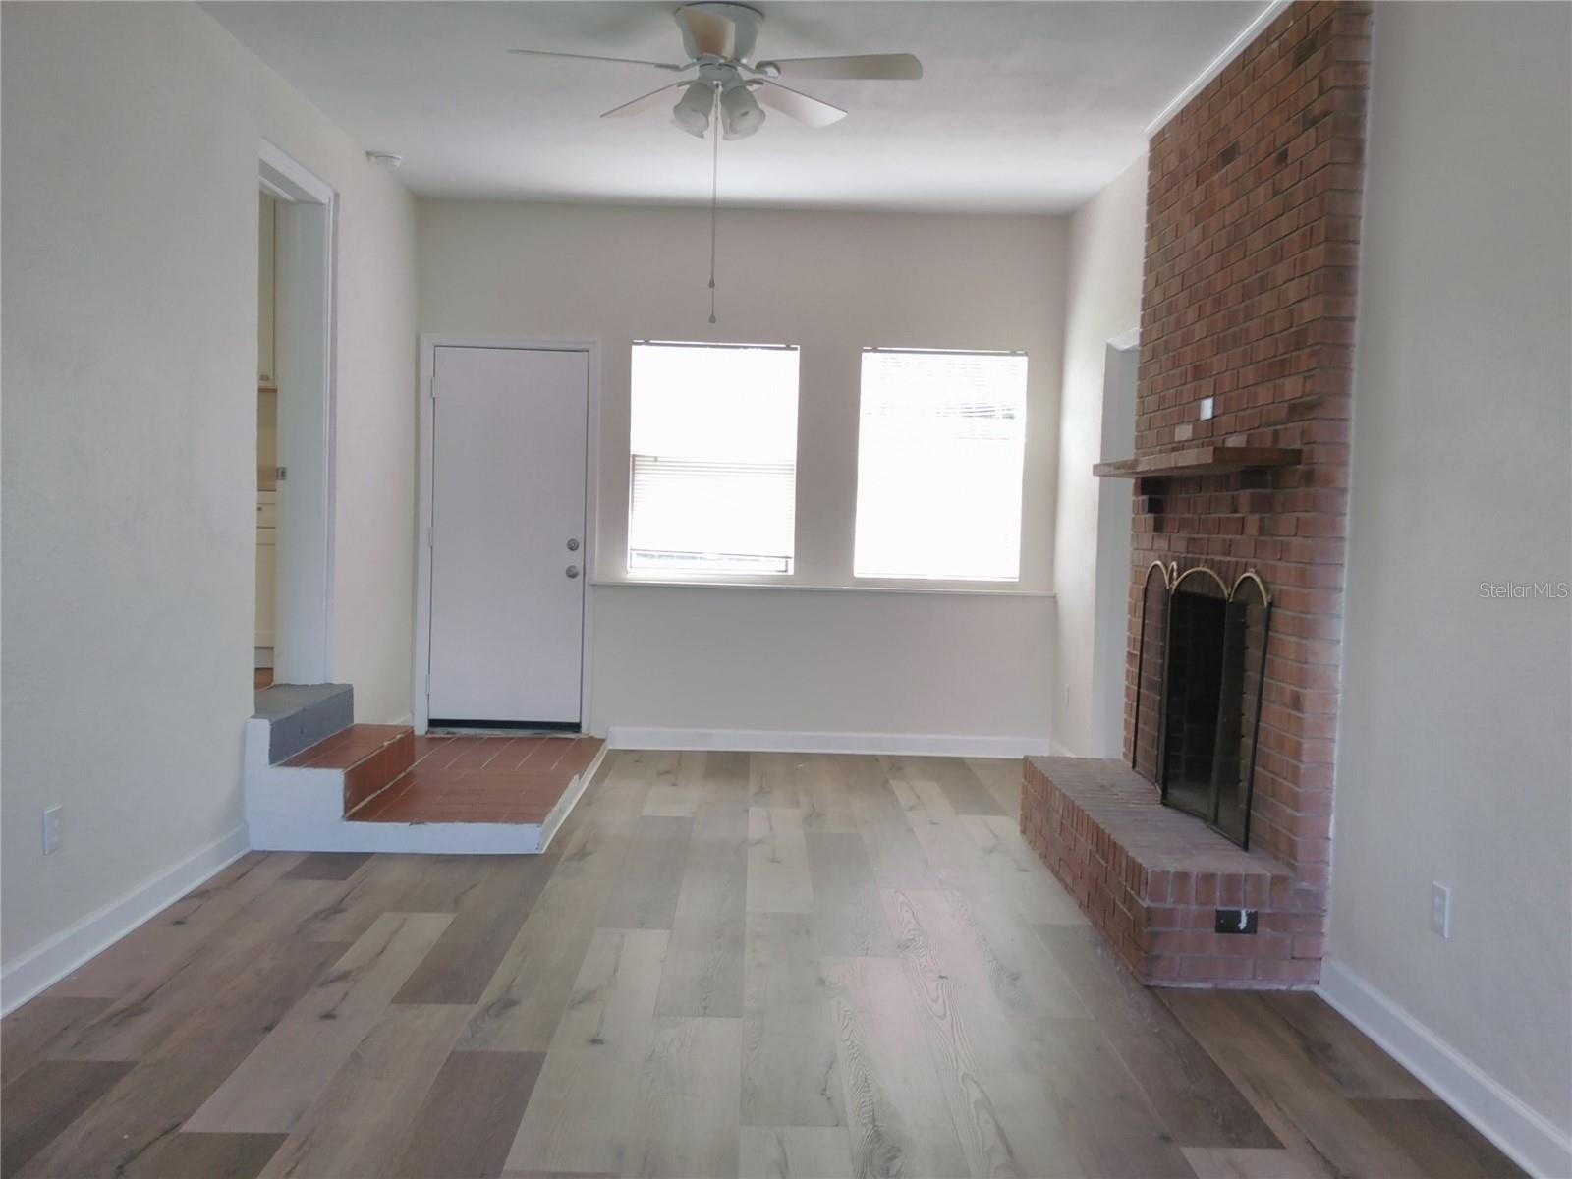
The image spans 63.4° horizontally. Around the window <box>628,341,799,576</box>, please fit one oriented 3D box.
[{"bbox_3d":[-0.388,-0.699,6.864,0.892,1.228,0.100,1,4,-1],"label":"window"}]

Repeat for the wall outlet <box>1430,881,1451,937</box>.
[{"bbox_3d":[1.532,0.754,2.981,0.010,0.115,0.072,1,4,-1],"label":"wall outlet"}]

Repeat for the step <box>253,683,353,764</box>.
[{"bbox_3d":[-2.086,0.542,5.204,0.327,0.178,0.945,1,4,-1],"label":"step"}]

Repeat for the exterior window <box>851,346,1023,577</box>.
[{"bbox_3d":[0.836,-0.671,6.892,0.891,1.224,0.100,1,4,-1],"label":"exterior window"}]

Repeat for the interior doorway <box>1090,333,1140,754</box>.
[{"bbox_3d":[1.540,-0.074,5.658,0.100,2.156,0.794,1,4,-1],"label":"interior doorway"}]

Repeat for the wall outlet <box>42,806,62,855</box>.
[{"bbox_3d":[-1.964,0.646,3.418,0.010,0.116,0.074,1,4,-1],"label":"wall outlet"}]

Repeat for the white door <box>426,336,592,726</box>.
[{"bbox_3d":[-1.487,-0.263,6.846,0.820,2.032,0.050,1,4,-1],"label":"white door"}]

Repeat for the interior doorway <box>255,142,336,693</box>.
[{"bbox_3d":[-2.061,-0.617,5.099,0.210,2.128,0.892,1,4,-1],"label":"interior doorway"}]

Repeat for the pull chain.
[{"bbox_3d":[-0.227,-1.201,4.062,0.030,0.699,0.030,1,4,-1],"label":"pull chain"}]

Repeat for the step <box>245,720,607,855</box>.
[{"bbox_3d":[-1.473,0.675,5.812,1.088,0.485,2.139,1,4,-1],"label":"step"}]

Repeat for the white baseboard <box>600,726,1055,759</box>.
[{"bbox_3d":[0.245,0.838,6.922,2.398,0.112,0.016,1,4,-1],"label":"white baseboard"}]

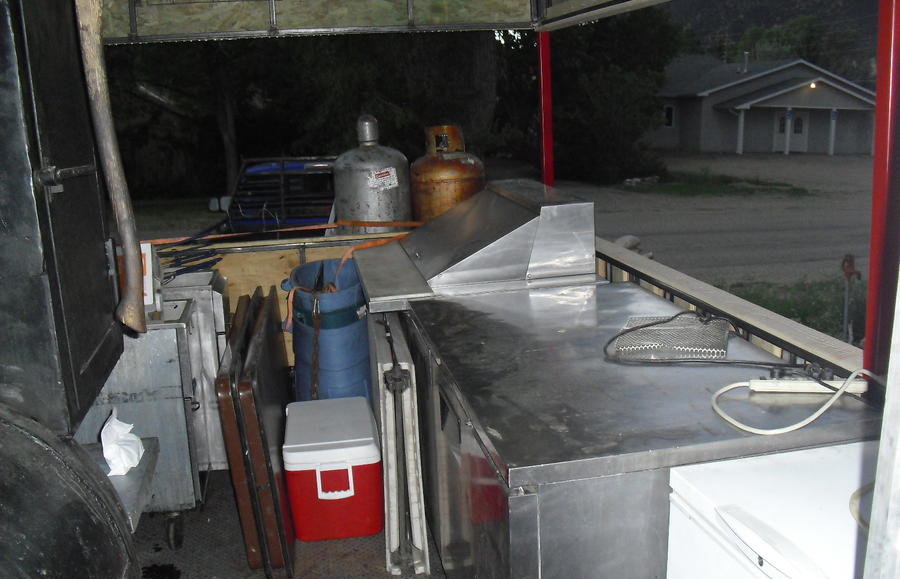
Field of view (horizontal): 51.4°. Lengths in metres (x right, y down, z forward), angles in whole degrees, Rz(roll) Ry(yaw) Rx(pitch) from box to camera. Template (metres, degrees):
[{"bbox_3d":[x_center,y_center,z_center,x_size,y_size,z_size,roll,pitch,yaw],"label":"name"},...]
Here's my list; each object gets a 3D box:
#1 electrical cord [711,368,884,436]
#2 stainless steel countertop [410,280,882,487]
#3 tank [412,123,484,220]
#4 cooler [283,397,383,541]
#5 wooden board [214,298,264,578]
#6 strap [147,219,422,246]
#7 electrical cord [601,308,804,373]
[{"bbox_3d":[0.861,0.249,2.257,0.520,0.070,0.360,-4,12,-8],"label":"electrical cord"},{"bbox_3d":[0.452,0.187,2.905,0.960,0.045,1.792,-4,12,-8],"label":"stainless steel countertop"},{"bbox_3d":[-0.002,-0.294,5.121,0.390,1.200,0.390,-4,12,-8],"label":"tank"},{"bbox_3d":[-0.459,0.690,3.677,0.355,0.384,0.528,-4,12,-8],"label":"cooler"},{"bbox_3d":[-0.817,0.498,3.877,0.069,0.715,1.552,-9,13,-7],"label":"wooden board"},{"bbox_3d":[-0.876,-0.309,5.064,1.465,0.100,0.200,-4,12,-8],"label":"strap"},{"bbox_3d":[0.687,0.160,2.768,0.520,0.060,0.620,-4,12,-8],"label":"electrical cord"}]

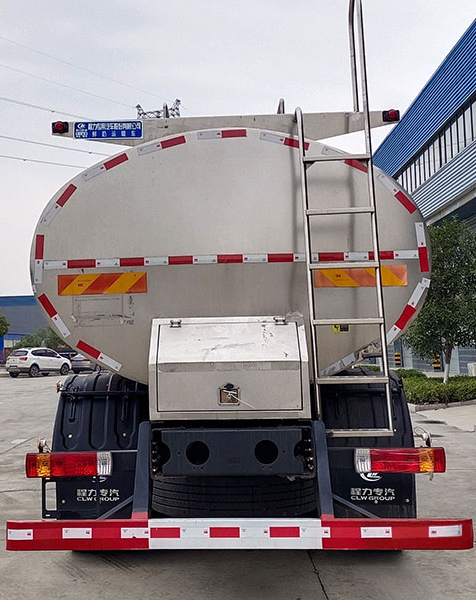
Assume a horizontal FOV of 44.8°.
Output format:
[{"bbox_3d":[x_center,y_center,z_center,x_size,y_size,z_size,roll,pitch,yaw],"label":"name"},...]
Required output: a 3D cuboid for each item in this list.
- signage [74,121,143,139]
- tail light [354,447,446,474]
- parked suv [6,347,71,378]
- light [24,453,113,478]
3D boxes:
[{"bbox_3d":[-0.830,-1.088,3.710,0.445,0.117,0.020,-2,-5,2],"label":"signage"},{"bbox_3d":[0.853,0.845,3.067,0.457,0.125,0.090,-2,-5,2],"label":"tail light"},{"bbox_3d":[-12.684,4.035,37.200,1.840,1.750,4.600,-4,-5,24],"label":"parked suv"},{"bbox_3d":[-0.901,0.893,3.144,0.457,0.125,0.090,-2,-5,2],"label":"light"}]

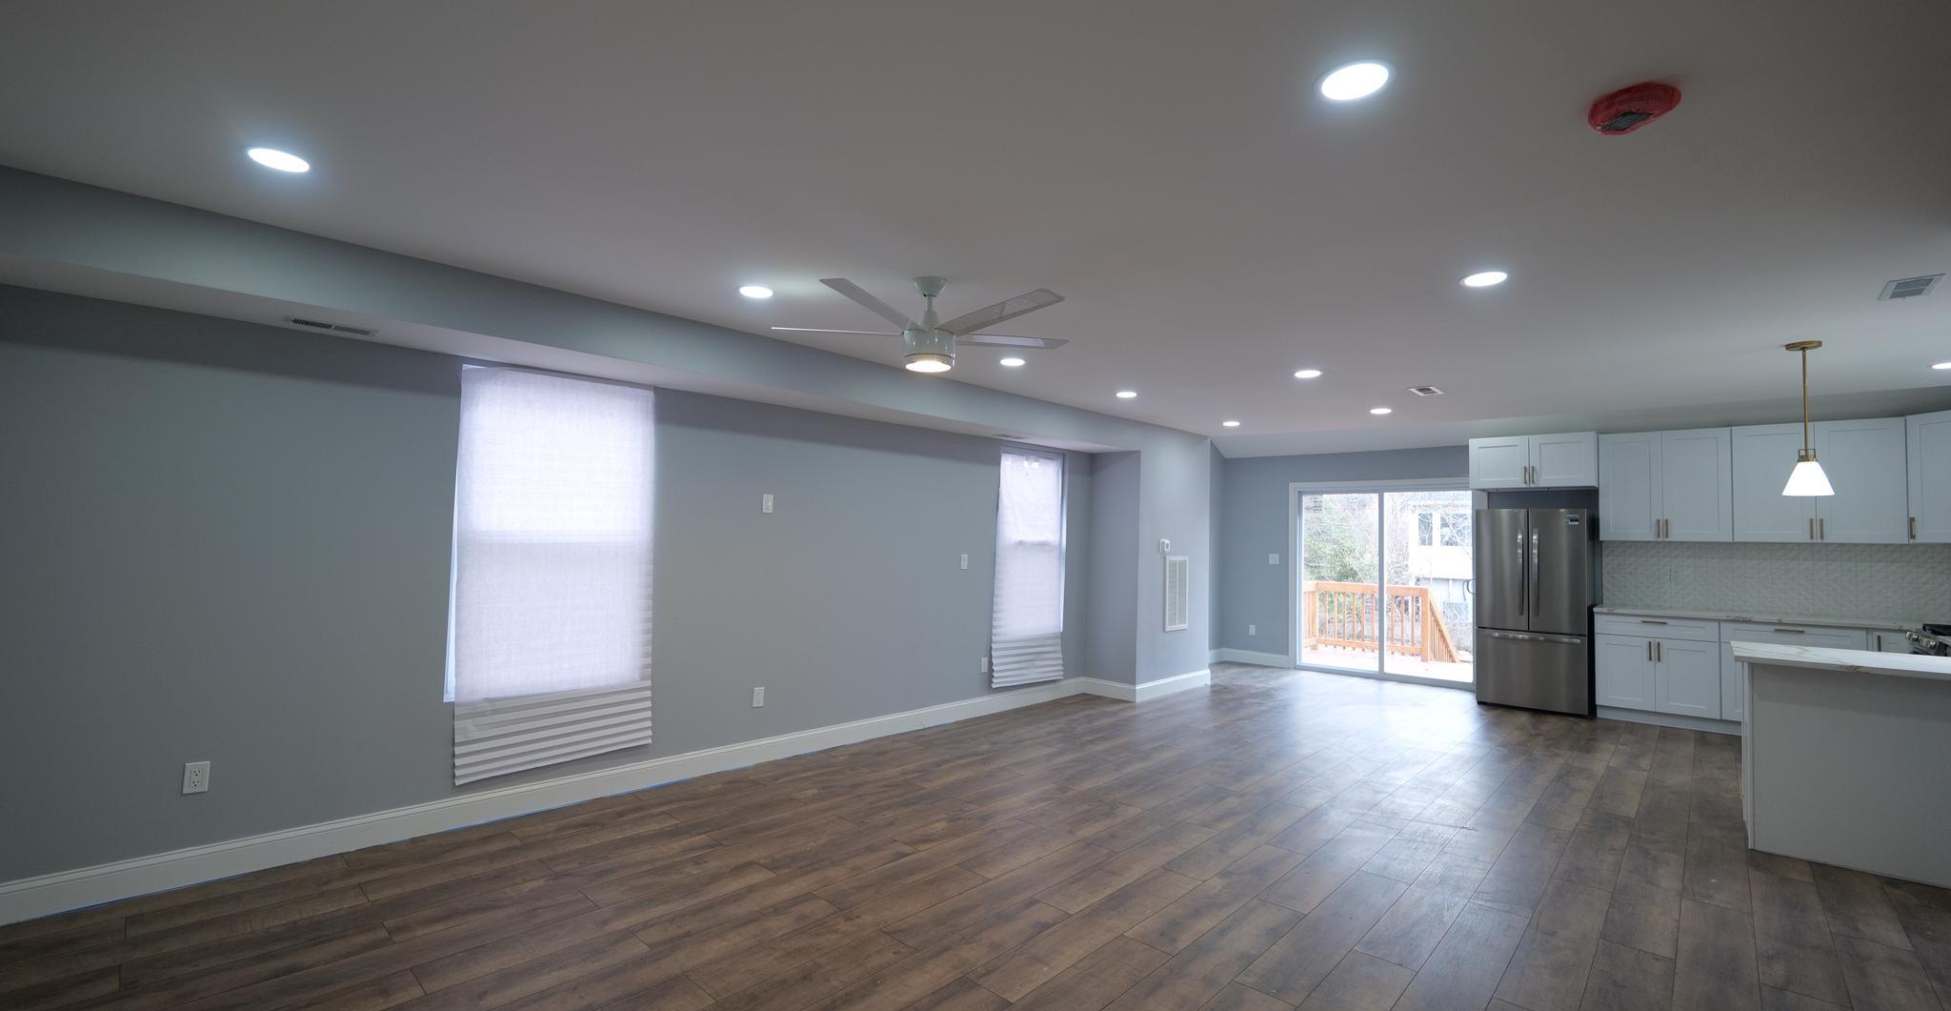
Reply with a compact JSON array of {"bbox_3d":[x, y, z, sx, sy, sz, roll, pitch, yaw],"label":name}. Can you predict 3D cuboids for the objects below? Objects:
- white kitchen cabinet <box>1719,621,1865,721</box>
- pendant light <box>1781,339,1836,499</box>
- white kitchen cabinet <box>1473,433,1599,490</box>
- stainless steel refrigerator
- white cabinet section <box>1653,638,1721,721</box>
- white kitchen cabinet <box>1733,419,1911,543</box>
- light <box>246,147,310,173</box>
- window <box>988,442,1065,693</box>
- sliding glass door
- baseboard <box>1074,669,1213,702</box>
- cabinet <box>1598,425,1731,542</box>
[{"bbox_3d":[6.286,1.308,5.864,0.754,0.790,0.610,-1,-3,44],"label":"white kitchen cabinet"},{"bbox_3d":[4.126,-0.424,3.769,0.178,0.745,0.178,-1,-3,44],"label":"pendant light"},{"bbox_3d":[5.198,-0.372,7.023,0.925,0.468,0.610,-1,-3,44],"label":"white kitchen cabinet"},{"bbox_3d":[5.103,0.936,6.903,0.795,1.770,0.740,-1,-3,44],"label":"stainless steel refrigerator"},{"bbox_3d":[5.890,1.387,6.285,0.385,0.620,0.580,-1,-3,42],"label":"white cabinet section"},{"bbox_3d":[6.529,-0.169,5.914,0.895,0.918,0.330,-1,-3,44],"label":"white kitchen cabinet"},{"bbox_3d":[-2.000,-0.991,2.176,0.150,0.025,0.150,-1,-3,44],"label":"light"},{"bbox_3d":[0.483,0.540,6.515,0.050,1.975,0.900,-1,-3,44],"label":"window"},{"bbox_3d":[4.372,0.810,8.164,1.810,2.055,0.120,-1,-3,44],"label":"sliding glass door"},{"bbox_3d":[1.674,1.703,7.332,0.590,0.130,1.370,-1,-3,44],"label":"baseboard"},{"bbox_3d":[5.912,-0.153,6.511,0.822,0.932,0.330,-1,-3,44],"label":"cabinet"}]

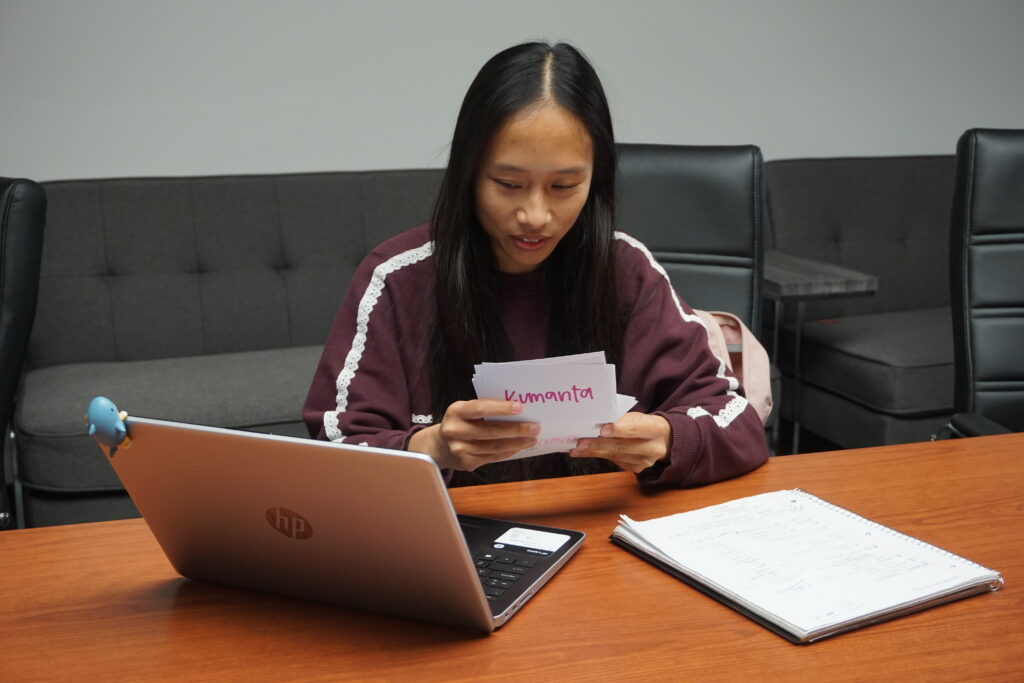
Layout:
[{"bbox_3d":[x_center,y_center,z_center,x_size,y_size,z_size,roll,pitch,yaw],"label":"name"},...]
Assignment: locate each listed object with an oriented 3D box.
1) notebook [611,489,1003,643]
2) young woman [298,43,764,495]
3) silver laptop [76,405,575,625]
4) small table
[{"bbox_3d":[0.274,0.203,1.305,0.238,0.020,0.279,-7,15,-29],"label":"notebook"},{"bbox_3d":[0.031,0.250,1.718,0.530,1.227,0.640,-2,13,-7],"label":"young woman"},{"bbox_3d":[-0.140,0.126,1.233,0.325,0.205,0.337,5,14,22],"label":"silver laptop"},{"bbox_3d":[0.711,0.103,3.731,0.291,0.622,0.491,-5,14,-22],"label":"small table"}]

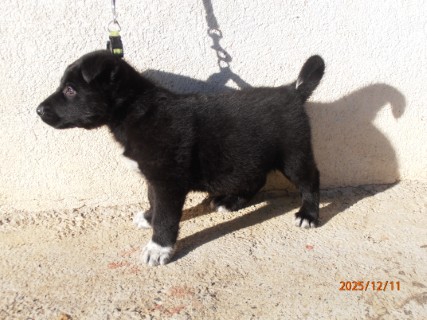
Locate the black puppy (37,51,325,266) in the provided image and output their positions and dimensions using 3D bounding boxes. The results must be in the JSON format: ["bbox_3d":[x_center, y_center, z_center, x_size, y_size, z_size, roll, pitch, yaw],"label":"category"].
[{"bbox_3d":[-0.041,-0.025,1.141,0.464,0.328,0.168,-7,22,-19],"label":"black puppy"}]

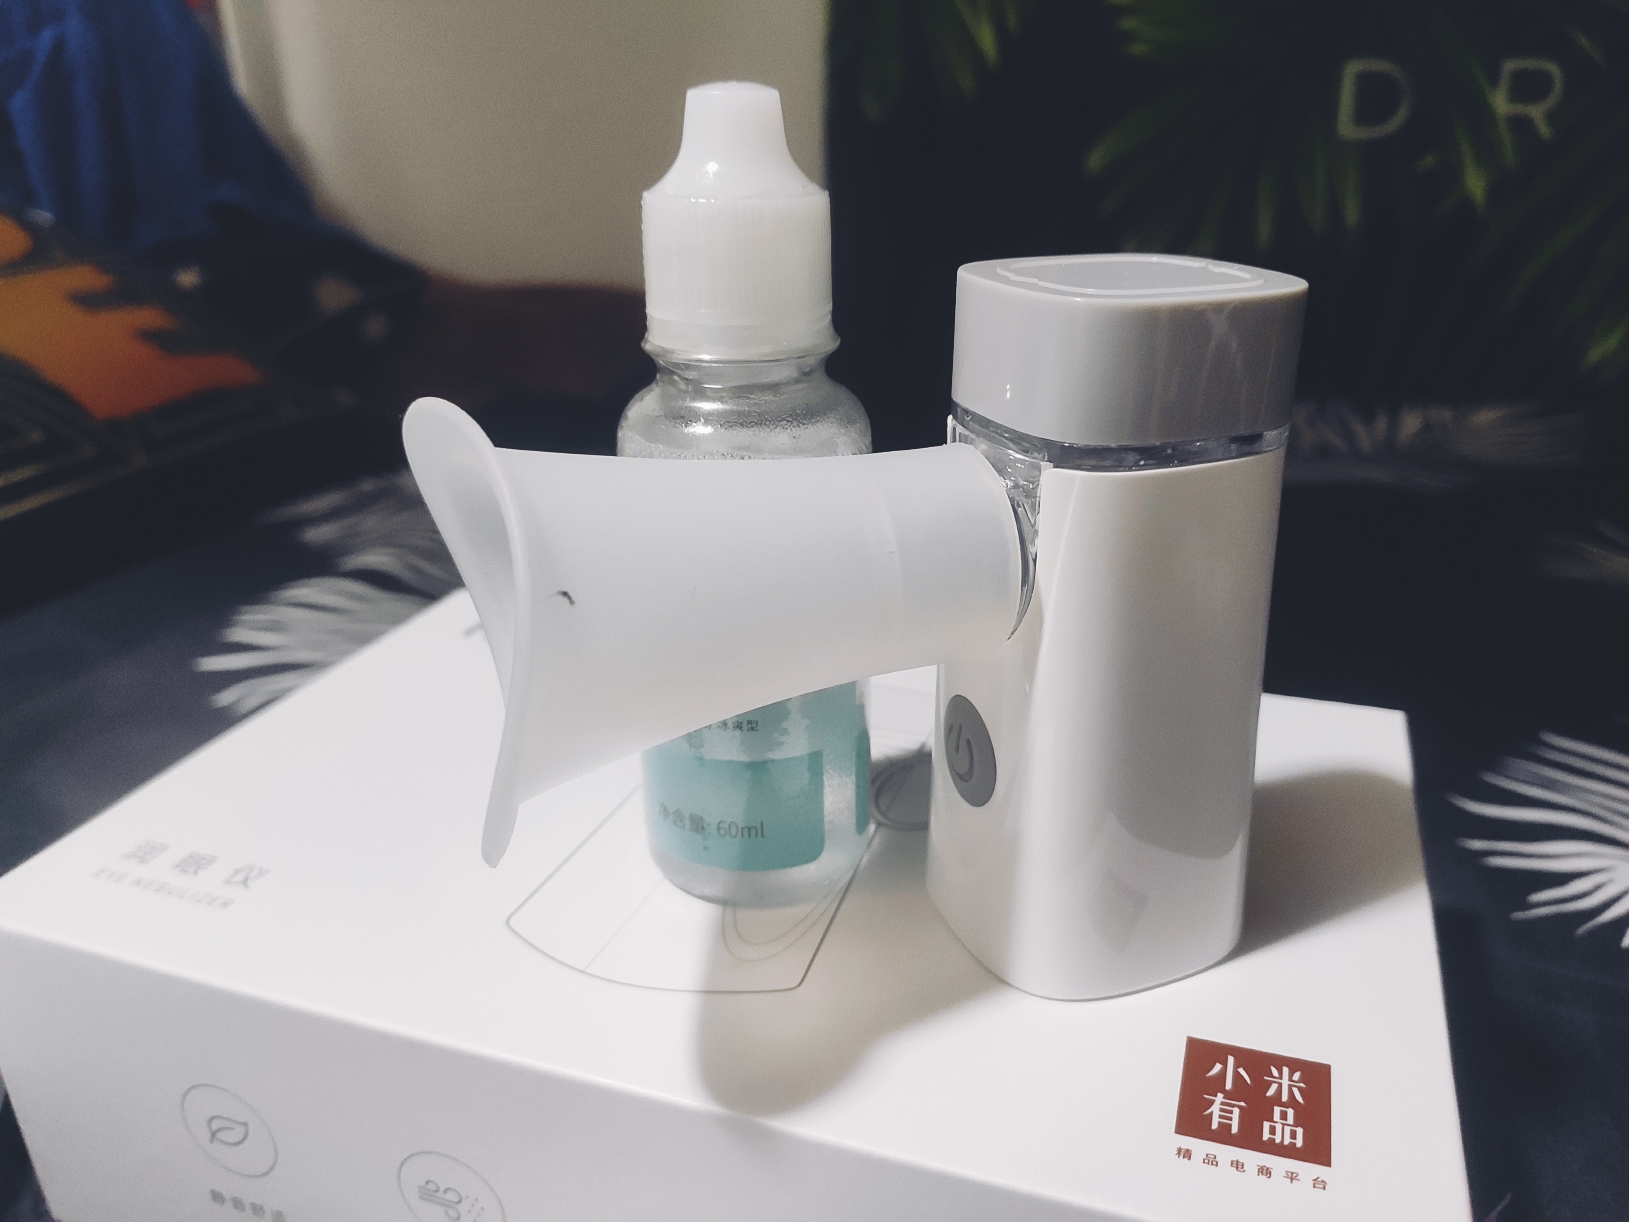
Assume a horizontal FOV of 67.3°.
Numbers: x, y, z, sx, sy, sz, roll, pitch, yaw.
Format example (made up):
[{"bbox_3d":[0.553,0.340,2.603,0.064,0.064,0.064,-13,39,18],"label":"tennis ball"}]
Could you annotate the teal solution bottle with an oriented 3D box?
[{"bbox_3d":[-0.010,-0.014,0.180,0.036,0.117,0.036,-1,23,0],"label":"teal solution bottle"}]

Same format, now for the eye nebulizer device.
[{"bbox_3d":[0.009,0.006,0.161,0.108,0.094,0.044,-9,24,-18],"label":"eye nebulizer device"}]

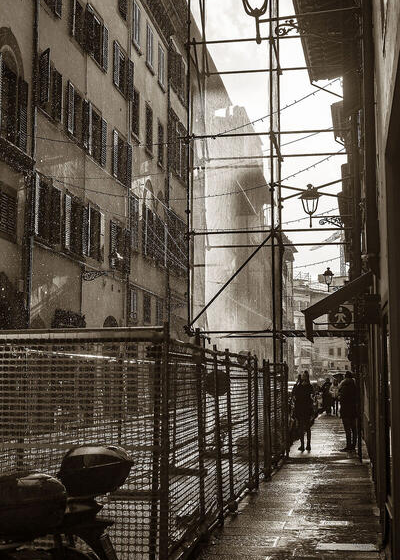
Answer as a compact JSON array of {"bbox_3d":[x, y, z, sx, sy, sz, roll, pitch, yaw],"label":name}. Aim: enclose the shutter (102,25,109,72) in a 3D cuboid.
[{"bbox_3d":[-3.842,-9.393,33.842,0.060,1.725,0.570,-1,-7,10],"label":"shutter"}]

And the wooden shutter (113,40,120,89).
[{"bbox_3d":[-3.562,-9.146,35.335,0.060,1.822,0.600,-1,-7,10],"label":"wooden shutter"}]

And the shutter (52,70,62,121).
[{"bbox_3d":[-4.684,-6.056,27.503,0.080,1.600,0.750,-1,-7,10],"label":"shutter"}]

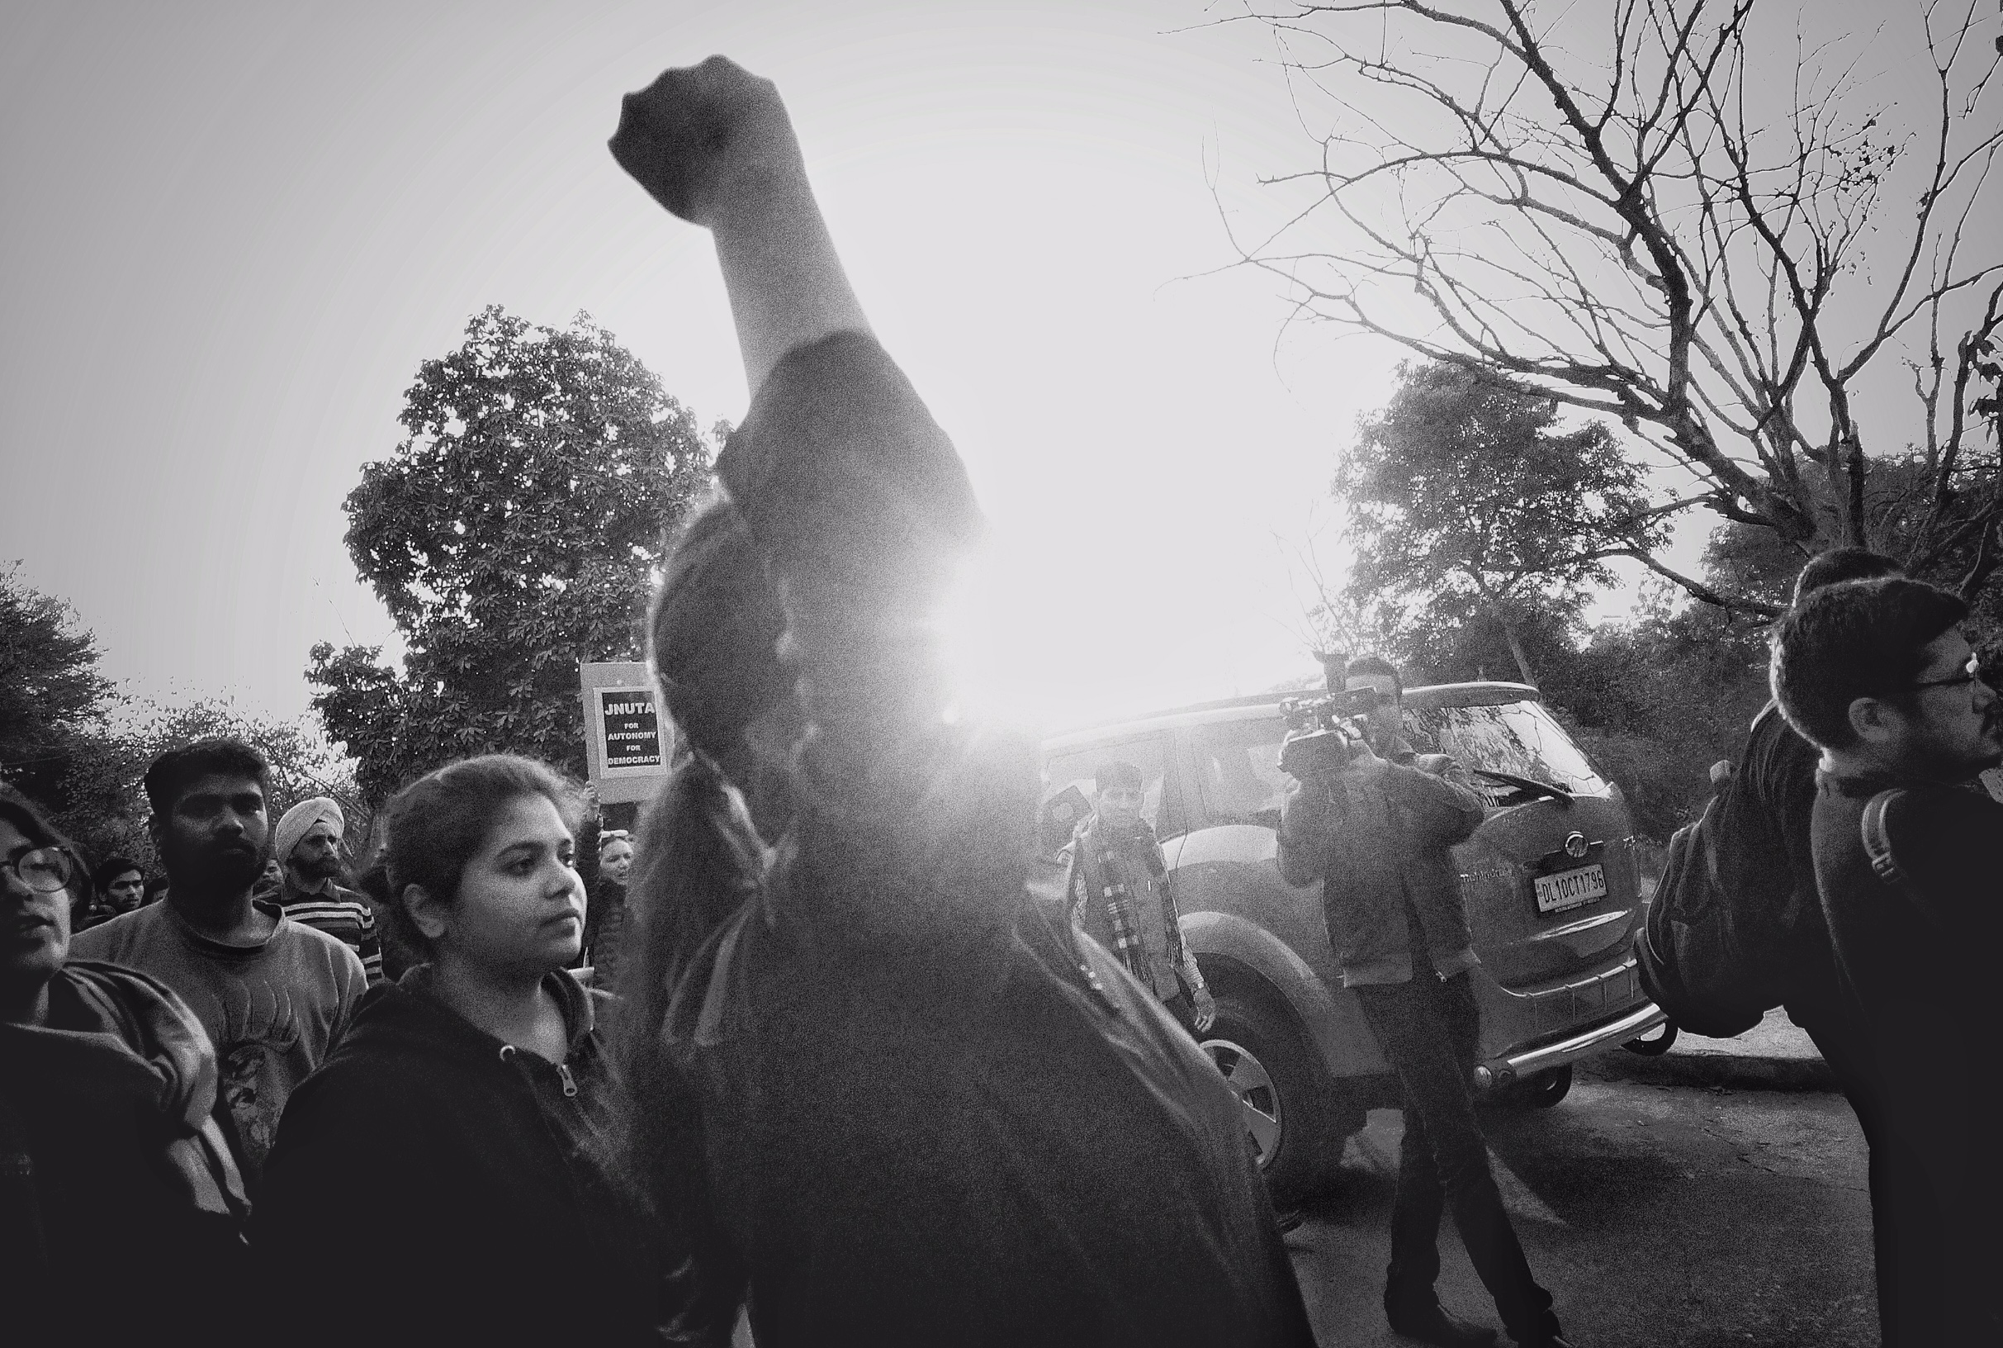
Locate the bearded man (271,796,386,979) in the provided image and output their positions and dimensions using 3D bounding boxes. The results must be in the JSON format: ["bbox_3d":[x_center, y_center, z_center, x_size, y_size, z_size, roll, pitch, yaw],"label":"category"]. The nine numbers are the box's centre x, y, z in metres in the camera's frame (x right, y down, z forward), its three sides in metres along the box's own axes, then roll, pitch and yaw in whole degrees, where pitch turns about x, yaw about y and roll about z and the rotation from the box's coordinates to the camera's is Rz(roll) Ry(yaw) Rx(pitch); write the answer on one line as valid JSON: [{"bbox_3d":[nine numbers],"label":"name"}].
[{"bbox_3d":[-2.190,1.285,4.400,0.340,1.780,0.520,-12,-8,41],"label":"bearded man"}]

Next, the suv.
[{"bbox_3d":[0.519,1.196,6.326,1.890,1.770,4.600,-1,-9,-42],"label":"suv"}]

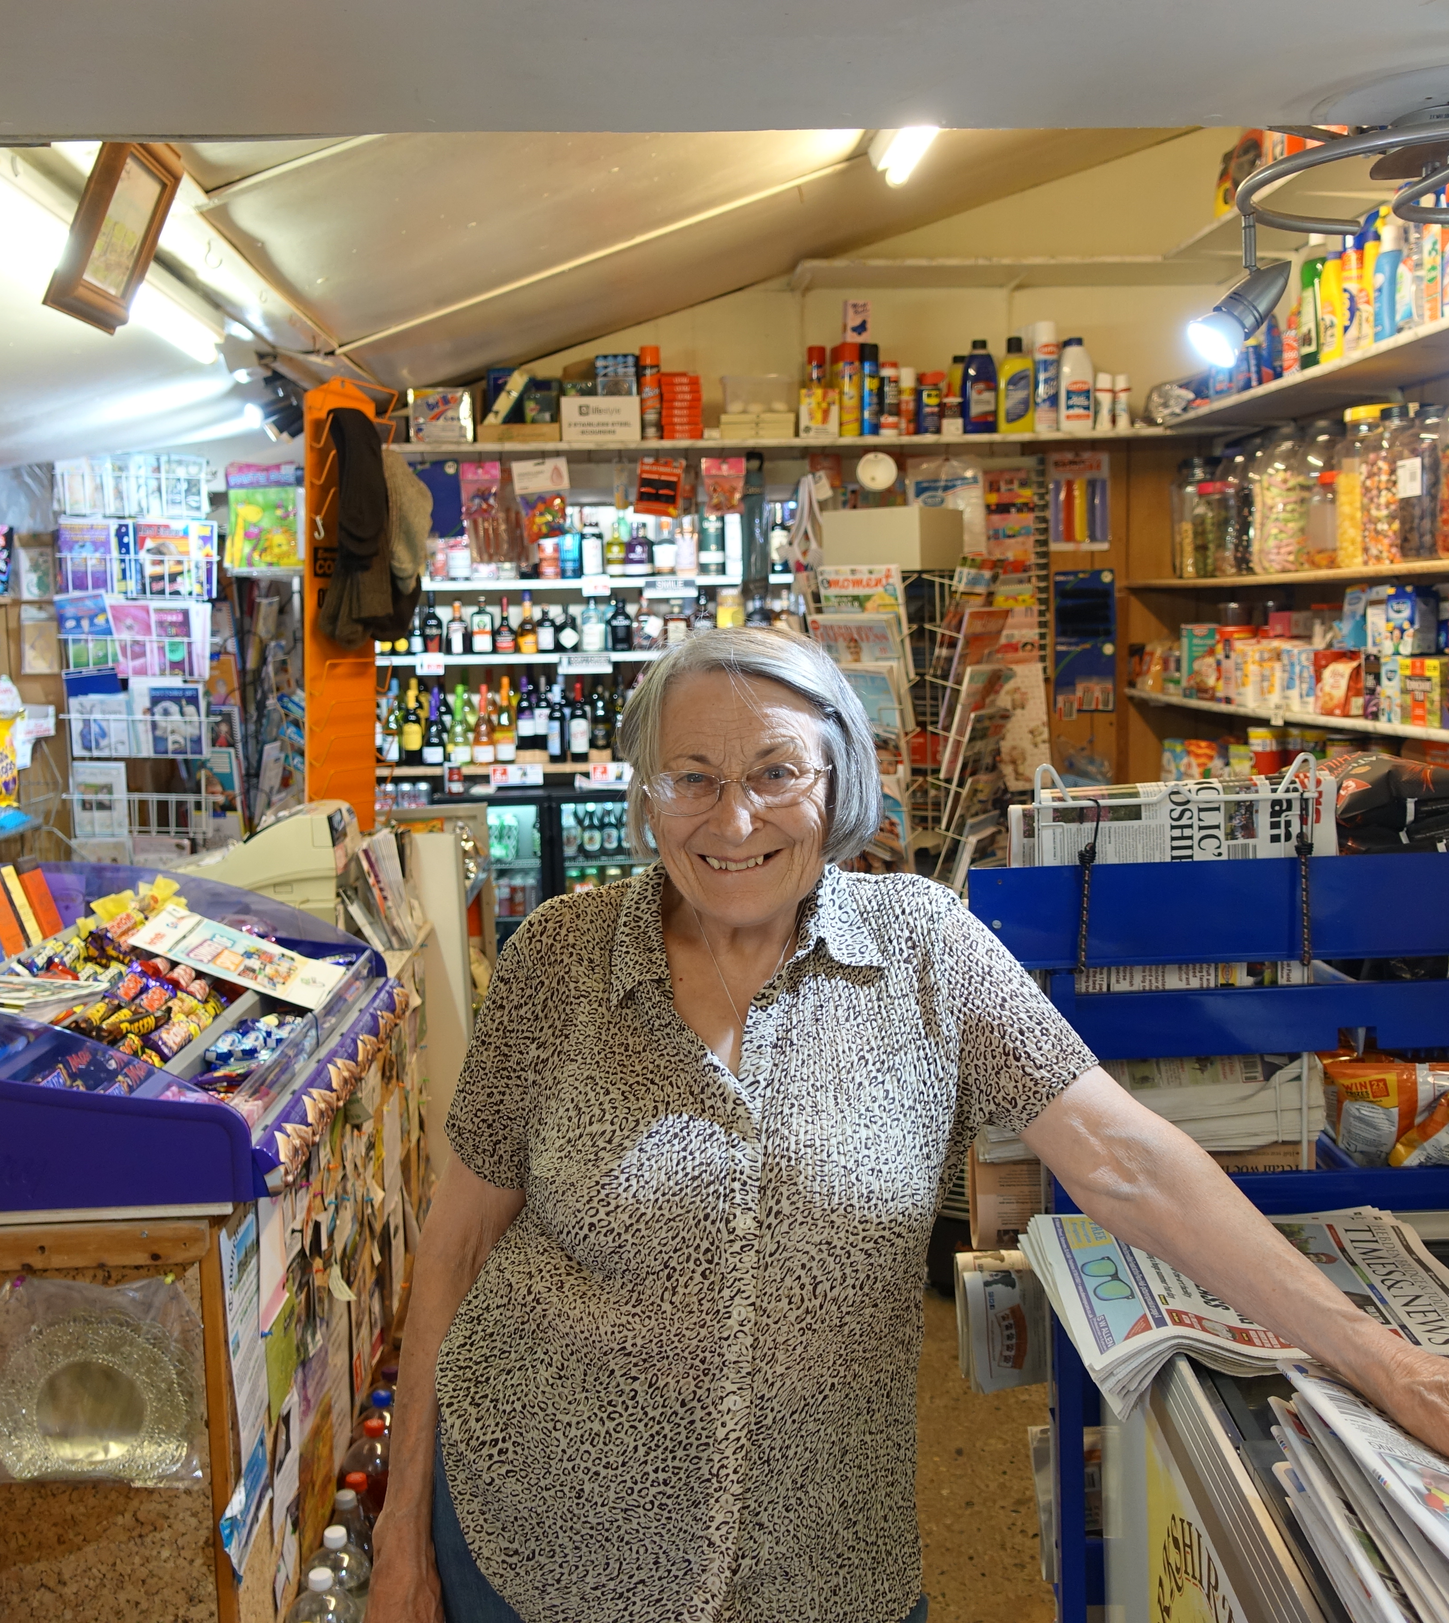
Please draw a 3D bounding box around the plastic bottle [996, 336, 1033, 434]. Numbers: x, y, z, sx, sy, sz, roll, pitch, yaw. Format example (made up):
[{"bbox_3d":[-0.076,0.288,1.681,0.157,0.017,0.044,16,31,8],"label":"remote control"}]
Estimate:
[{"bbox_3d":[0.717,-1.052,3.998,0.088,0.236,0.055,-1,7,-3],"label":"plastic bottle"}]

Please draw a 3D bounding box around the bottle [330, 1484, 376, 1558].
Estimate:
[{"bbox_3d":[-0.534,1.125,2.329,0.090,0.315,0.090,-1,7,-3],"label":"bottle"}]

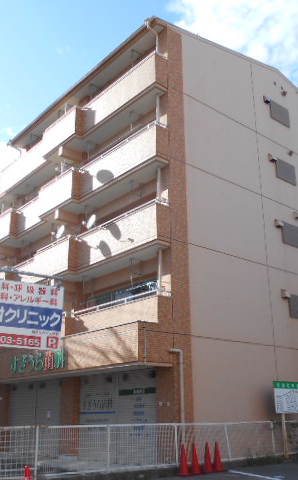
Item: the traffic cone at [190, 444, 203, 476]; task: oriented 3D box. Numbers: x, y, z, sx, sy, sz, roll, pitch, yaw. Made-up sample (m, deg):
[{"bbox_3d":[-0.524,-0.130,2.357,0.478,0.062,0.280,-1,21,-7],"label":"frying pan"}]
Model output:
[{"bbox_3d":[1.178,5.442,11.963,0.300,0.700,0.300,15,-24,-37],"label":"traffic cone"}]

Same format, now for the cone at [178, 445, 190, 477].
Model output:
[{"bbox_3d":[0.853,5.341,11.670,0.300,0.700,0.300,0,-19,0],"label":"cone"}]

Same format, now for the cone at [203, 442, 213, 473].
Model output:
[{"bbox_3d":[1.454,5.300,11.740,0.310,0.700,0.310,0,-19,0],"label":"cone"}]

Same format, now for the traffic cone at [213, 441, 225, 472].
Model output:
[{"bbox_3d":[1.702,5.281,11.737,0.310,0.700,0.310,0,-19,0],"label":"traffic cone"}]

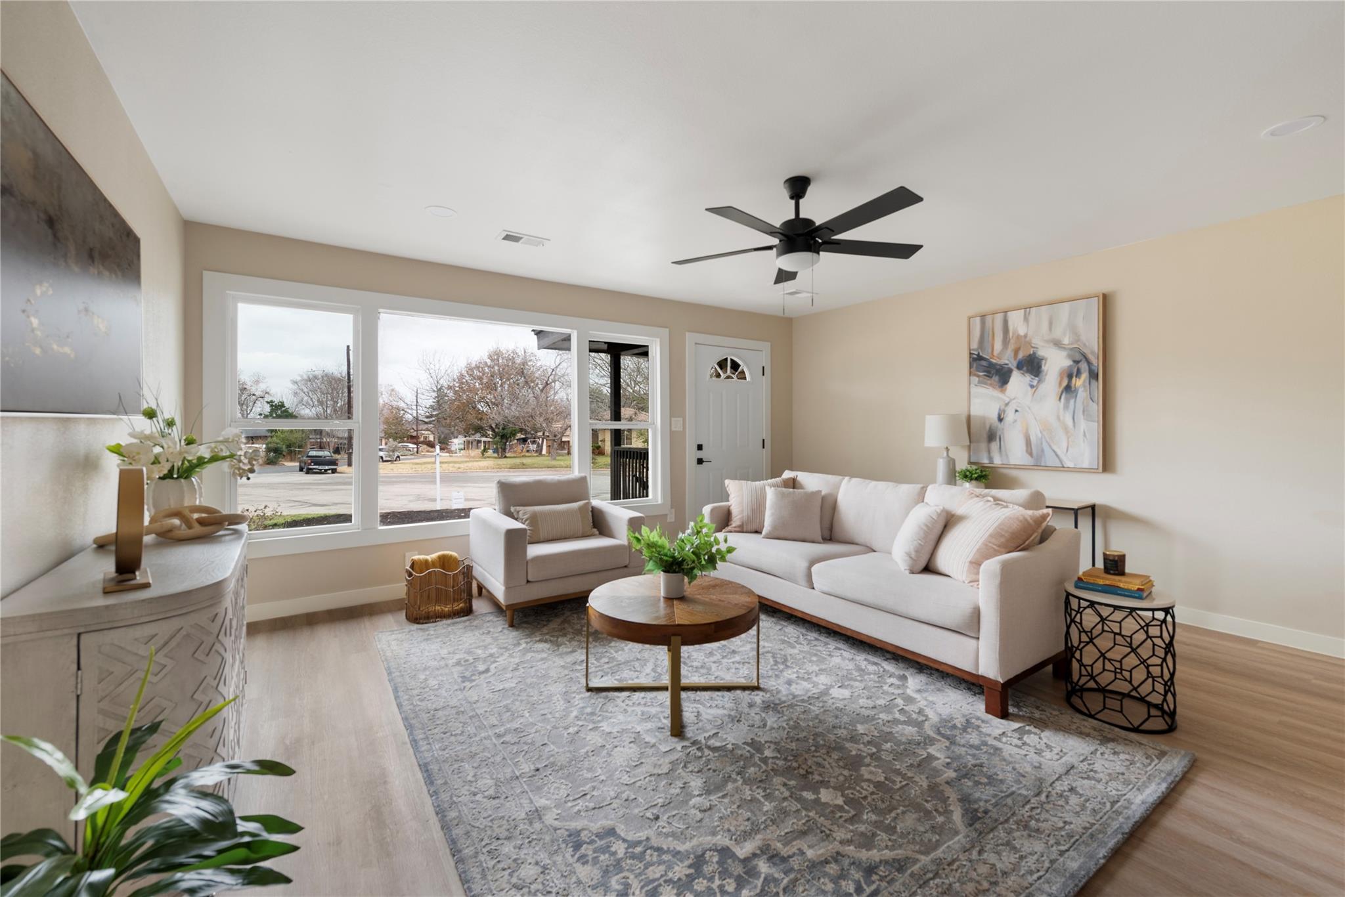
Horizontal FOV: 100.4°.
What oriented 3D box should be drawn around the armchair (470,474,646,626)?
[{"bbox_3d":[-0.825,0.649,3.999,0.980,0.845,0.840,-1,2,-33],"label":"armchair"}]

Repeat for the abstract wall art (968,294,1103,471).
[{"bbox_3d":[2.666,-0.463,4.181,0.045,1.215,0.920,-1,2,-34],"label":"abstract wall art"}]

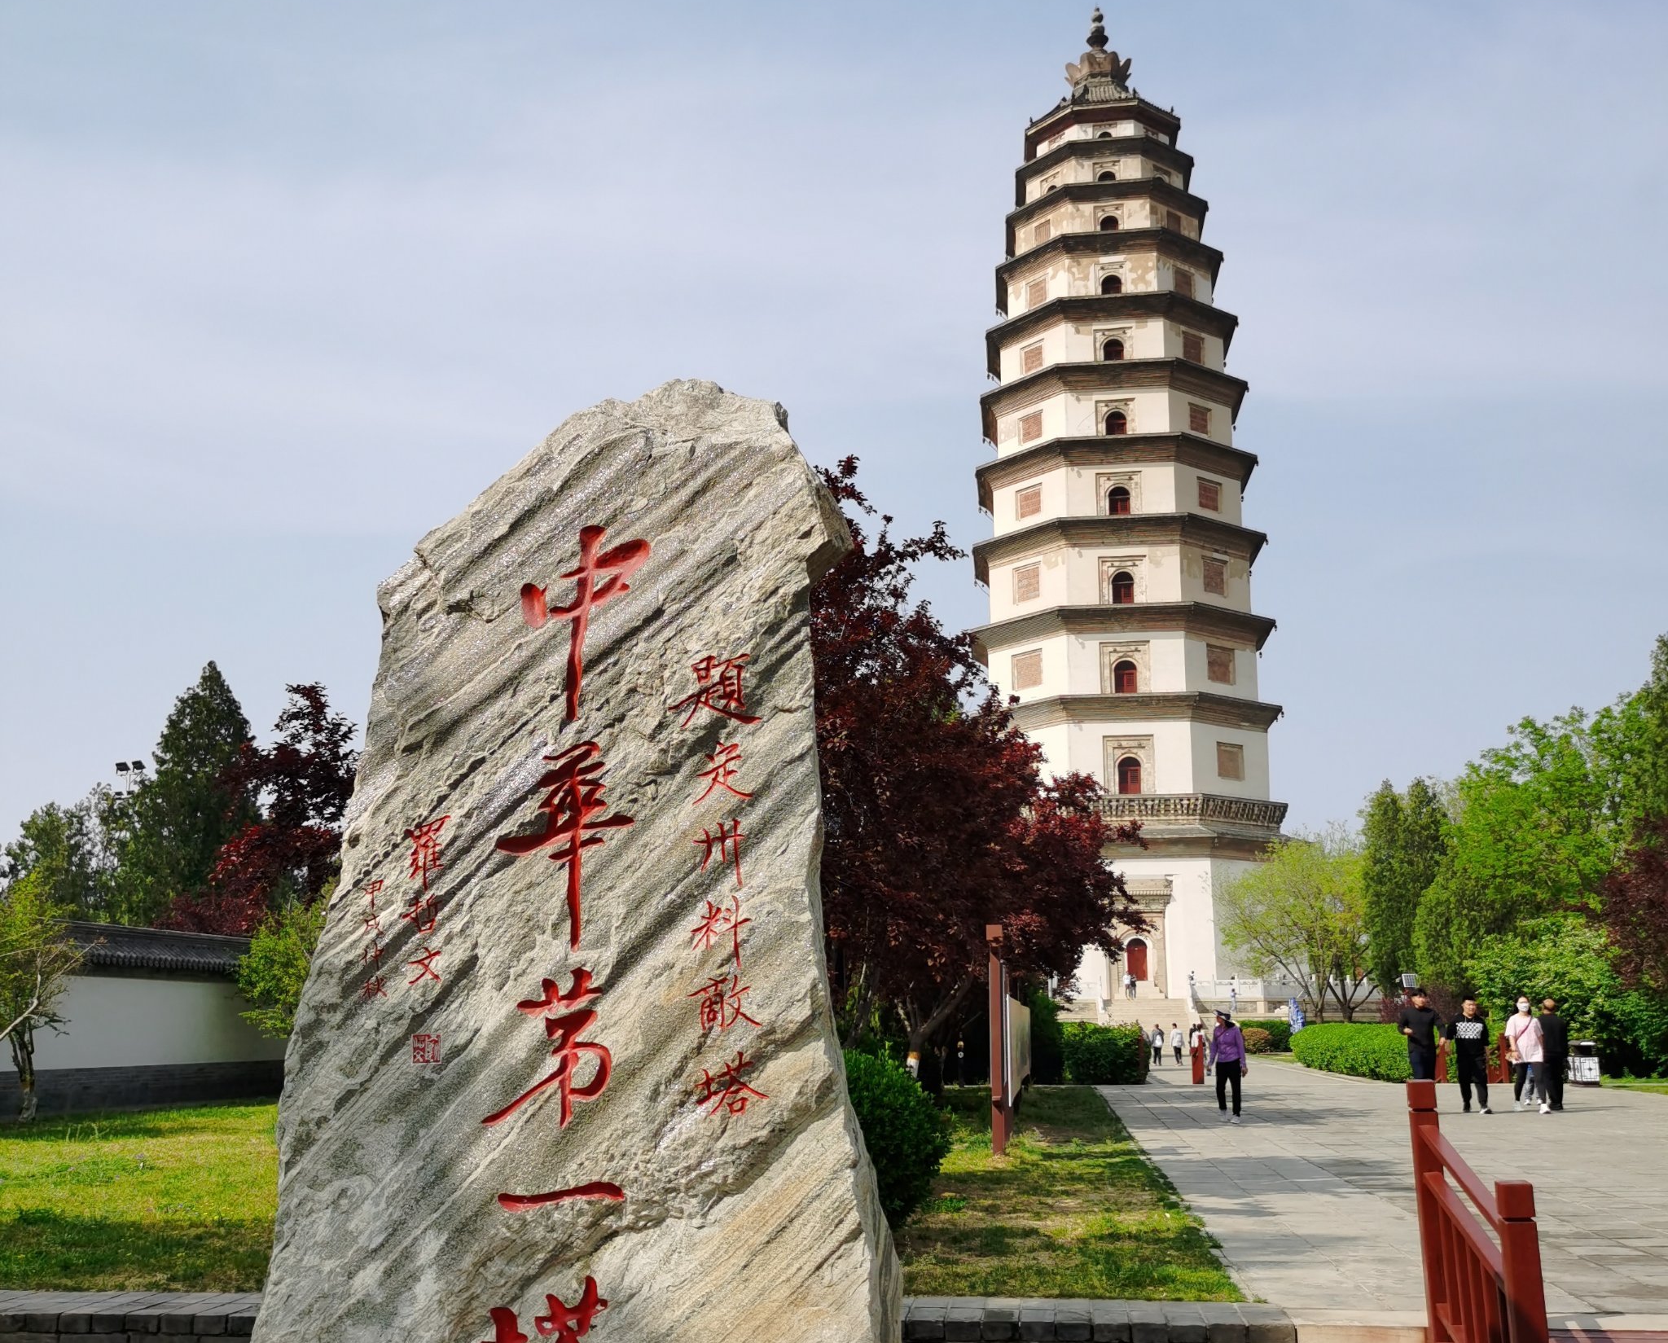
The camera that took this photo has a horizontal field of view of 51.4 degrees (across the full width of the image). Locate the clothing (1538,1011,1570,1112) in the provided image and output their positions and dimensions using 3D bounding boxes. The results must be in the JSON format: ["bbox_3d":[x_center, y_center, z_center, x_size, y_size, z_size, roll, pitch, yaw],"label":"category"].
[{"bbox_3d":[11.090,5.991,26.843,0.550,1.480,0.340,0,-12,0],"label":"clothing"}]

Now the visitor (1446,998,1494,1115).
[{"bbox_3d":[9.665,5.830,26.365,0.660,1.760,0.440,-2,-12,10],"label":"visitor"}]

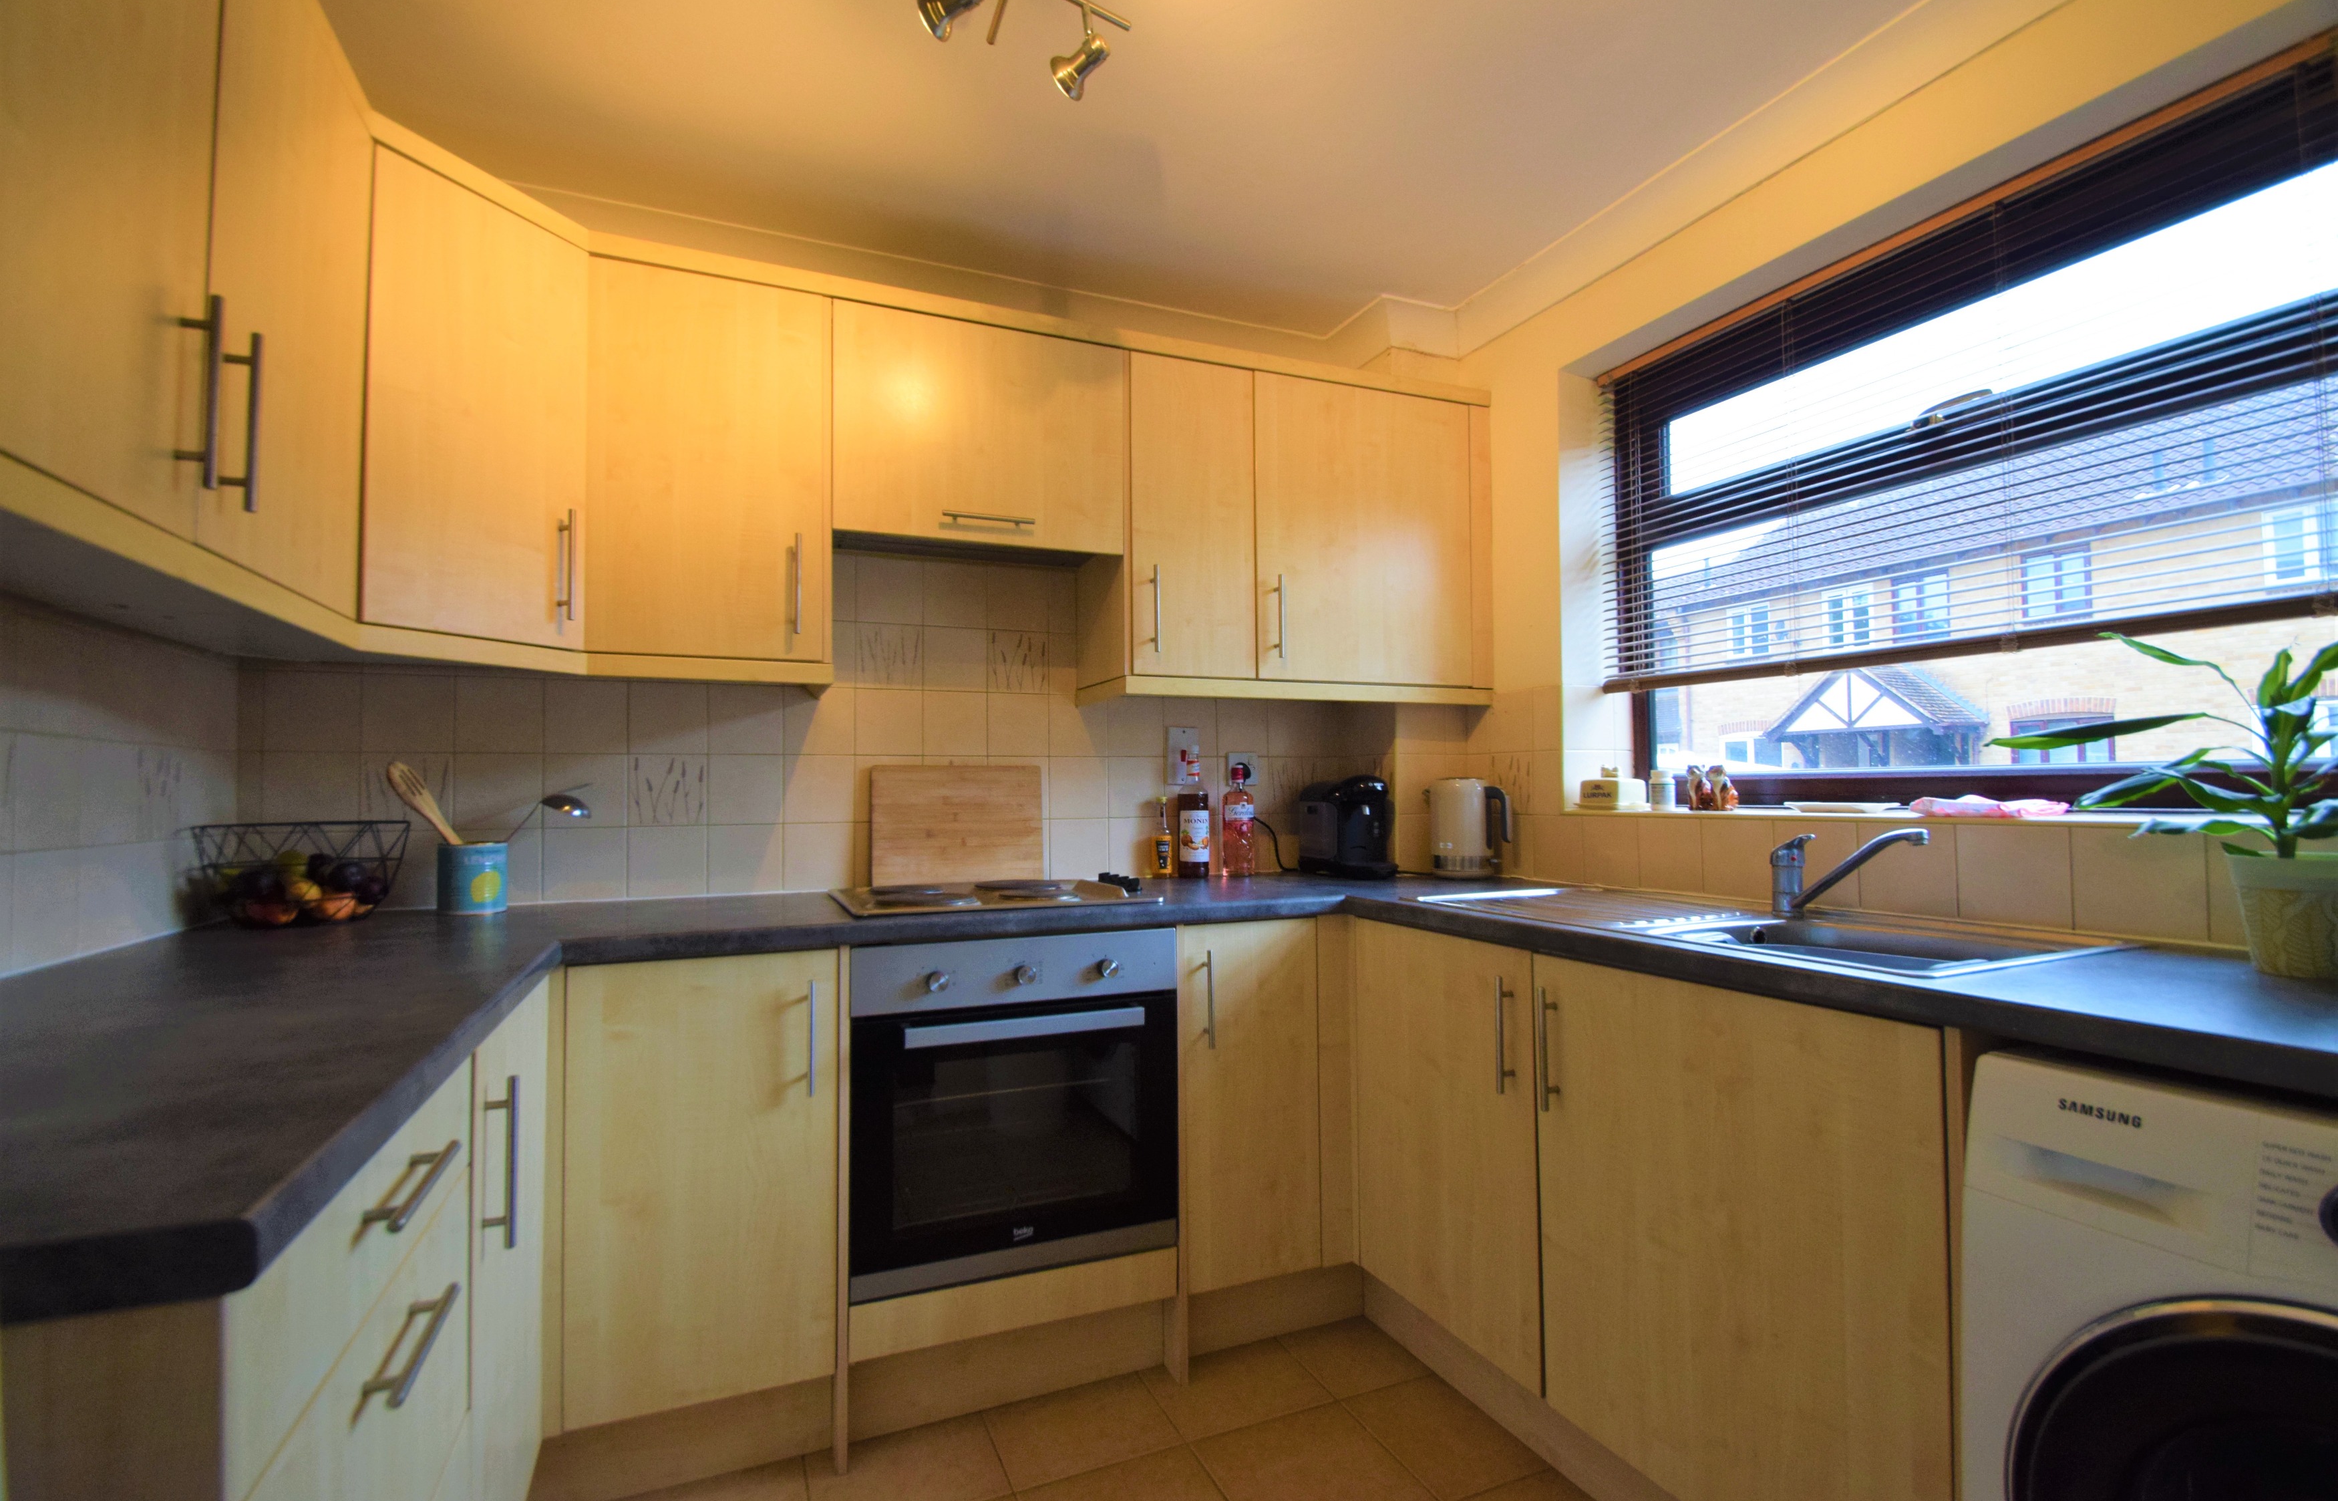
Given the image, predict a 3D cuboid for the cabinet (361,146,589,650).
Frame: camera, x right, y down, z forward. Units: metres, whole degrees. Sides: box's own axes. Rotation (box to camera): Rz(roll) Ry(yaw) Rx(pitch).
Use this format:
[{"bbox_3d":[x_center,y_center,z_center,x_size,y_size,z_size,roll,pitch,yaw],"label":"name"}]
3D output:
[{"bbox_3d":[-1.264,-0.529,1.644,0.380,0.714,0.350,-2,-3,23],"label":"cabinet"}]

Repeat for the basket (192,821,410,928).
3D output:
[{"bbox_3d":[-1.525,0.224,1.721,0.275,0.166,0.275,1,-3,-22],"label":"basket"}]

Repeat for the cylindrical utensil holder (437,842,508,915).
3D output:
[{"bbox_3d":[-1.344,0.245,1.887,0.110,0.136,0.110,1,-3,-22],"label":"cylindrical utensil holder"}]

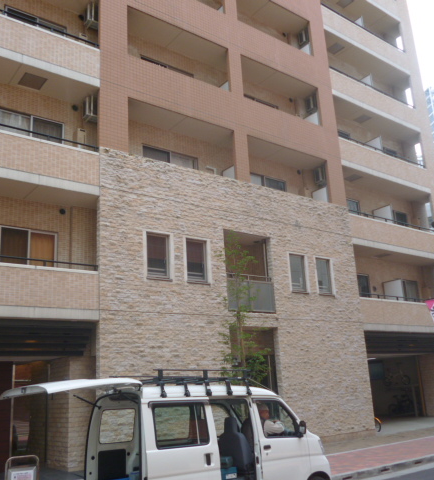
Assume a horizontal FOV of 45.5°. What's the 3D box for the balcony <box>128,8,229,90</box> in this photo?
[{"bbox_3d":[-1.373,-5.497,15.868,3.640,1.600,1.100,9,-19,-37],"label":"balcony"}]

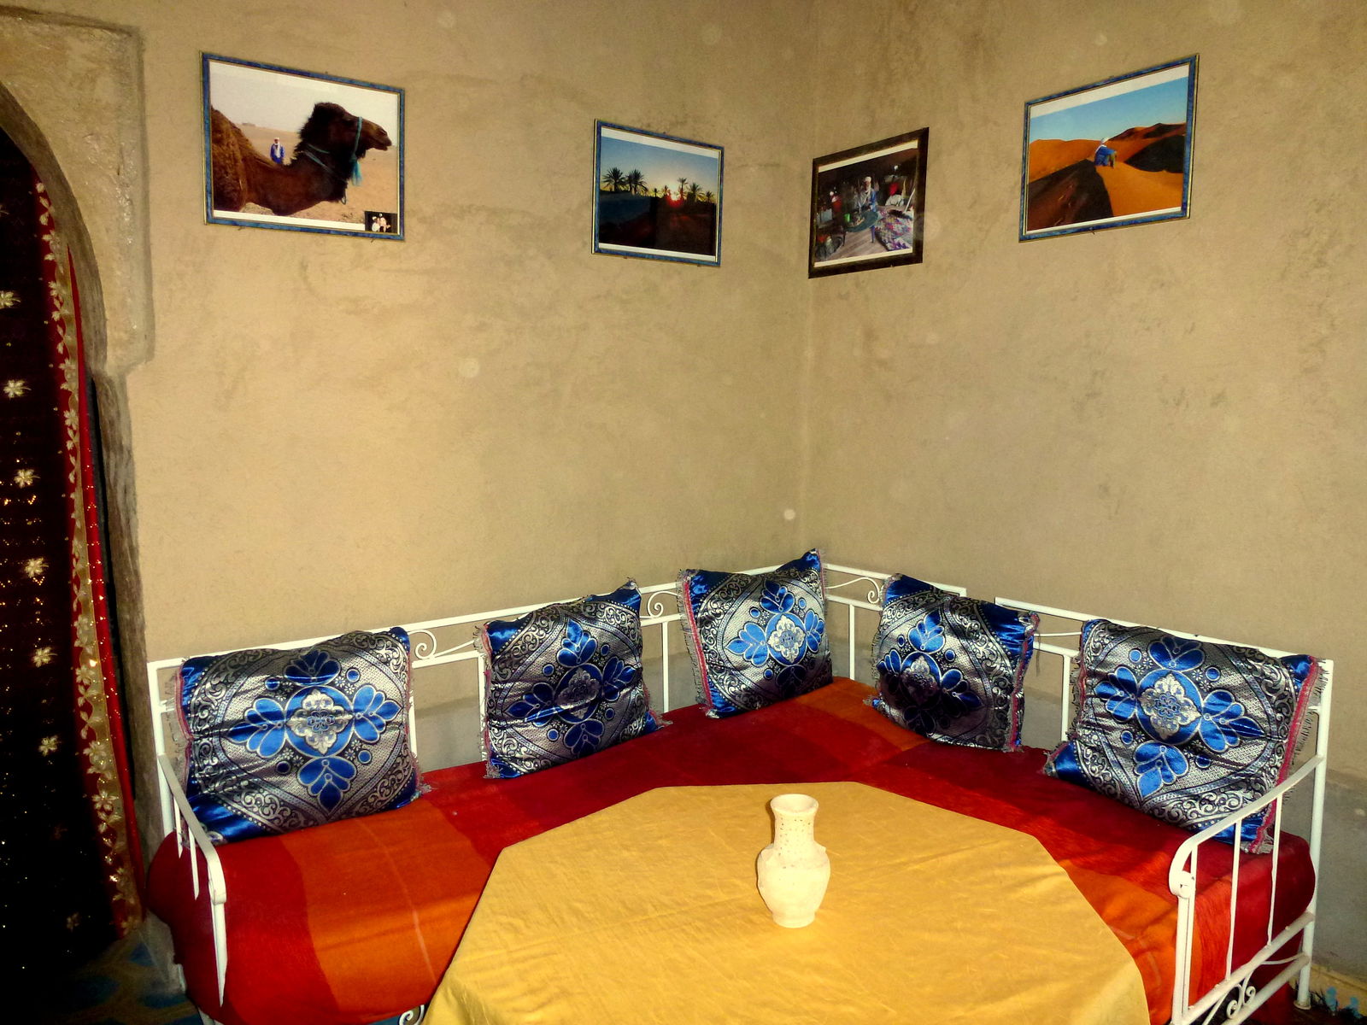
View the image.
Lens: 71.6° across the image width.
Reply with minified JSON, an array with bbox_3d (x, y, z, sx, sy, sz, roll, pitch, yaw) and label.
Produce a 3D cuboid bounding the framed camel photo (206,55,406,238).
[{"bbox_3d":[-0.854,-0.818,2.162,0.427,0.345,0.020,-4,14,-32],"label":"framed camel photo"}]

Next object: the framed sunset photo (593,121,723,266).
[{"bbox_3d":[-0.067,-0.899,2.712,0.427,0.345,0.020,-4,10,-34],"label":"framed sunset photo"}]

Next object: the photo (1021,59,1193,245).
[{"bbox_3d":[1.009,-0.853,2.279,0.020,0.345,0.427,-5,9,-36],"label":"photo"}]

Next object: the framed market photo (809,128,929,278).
[{"bbox_3d":[0.549,-0.906,2.828,0.020,0.368,0.447,-3,7,-38],"label":"framed market photo"}]

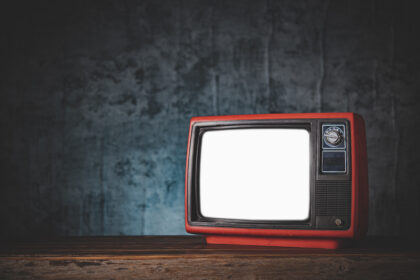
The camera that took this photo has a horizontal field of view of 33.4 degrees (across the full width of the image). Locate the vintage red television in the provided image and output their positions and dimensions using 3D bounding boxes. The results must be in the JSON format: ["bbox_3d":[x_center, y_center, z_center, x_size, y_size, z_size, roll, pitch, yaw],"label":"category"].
[{"bbox_3d":[0.191,0.110,1.842,0.420,0.323,0.311,-1,-4,20],"label":"vintage red television"}]

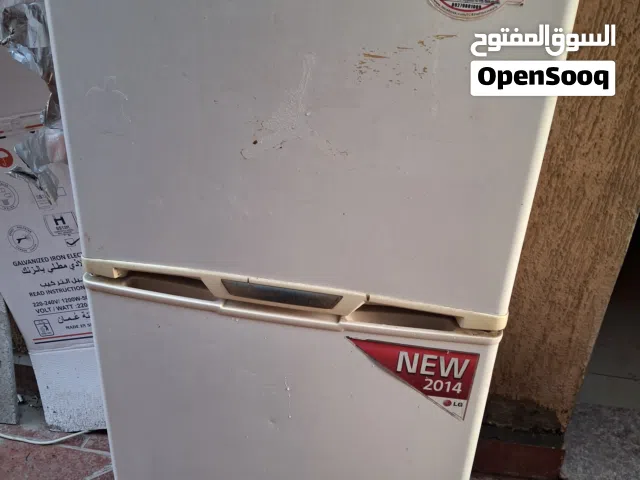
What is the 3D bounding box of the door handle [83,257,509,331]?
[{"bbox_3d":[-0.053,0.069,0.638,0.600,0.042,0.045,6,21,9],"label":"door handle"}]

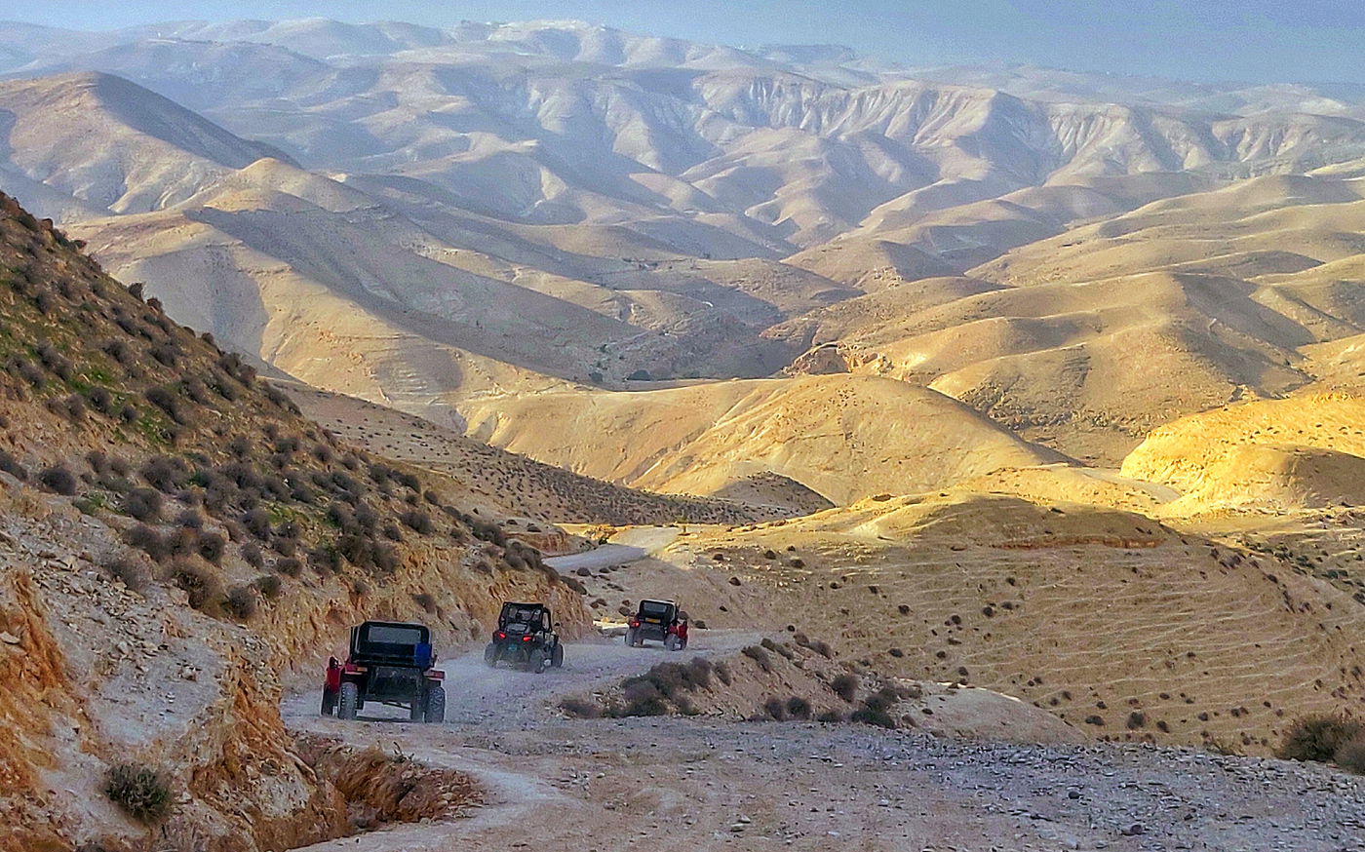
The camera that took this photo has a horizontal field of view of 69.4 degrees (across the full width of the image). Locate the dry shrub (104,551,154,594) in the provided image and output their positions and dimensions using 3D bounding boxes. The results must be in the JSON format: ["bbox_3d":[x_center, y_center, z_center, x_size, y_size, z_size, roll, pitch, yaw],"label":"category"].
[{"bbox_3d":[-9.273,2.463,16.500,0.830,0.700,0.788,-3,9,-30],"label":"dry shrub"}]

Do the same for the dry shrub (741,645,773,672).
[{"bbox_3d":[2.310,7.209,30.500,0.970,0.800,0.921,2,8,5],"label":"dry shrub"}]

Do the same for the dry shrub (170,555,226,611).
[{"bbox_3d":[-8.604,2.783,17.500,0.980,0.880,0.931,-2,8,-26],"label":"dry shrub"}]

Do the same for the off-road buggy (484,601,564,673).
[{"bbox_3d":[-4.174,5.663,27.194,1.570,1.840,2.850,3,-8,5],"label":"off-road buggy"}]

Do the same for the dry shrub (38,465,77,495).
[{"bbox_3d":[-11.854,1.011,18.700,0.770,0.580,0.731,-3,9,-32],"label":"dry shrub"}]

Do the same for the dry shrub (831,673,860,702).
[{"bbox_3d":[4.289,6.891,26.000,0.770,0.720,0.731,3,8,10],"label":"dry shrub"}]

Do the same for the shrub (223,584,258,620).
[{"bbox_3d":[-8.241,3.284,18.400,0.640,0.620,0.608,-2,8,-24],"label":"shrub"}]

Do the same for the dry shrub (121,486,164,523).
[{"bbox_3d":[-10.958,1.590,20.000,0.850,0.700,0.807,-3,9,-29],"label":"dry shrub"}]

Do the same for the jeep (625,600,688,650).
[{"bbox_3d":[-0.770,6.946,35.066,1.750,1.680,3.050,3,-8,8],"label":"jeep"}]

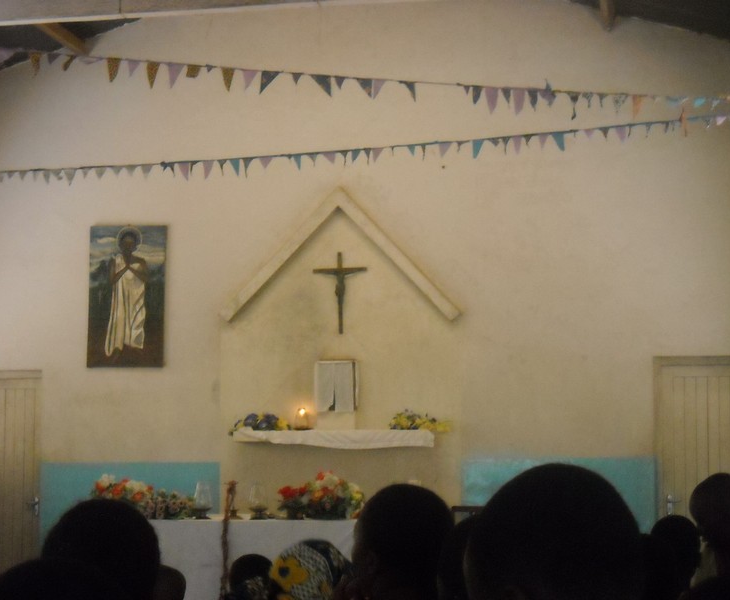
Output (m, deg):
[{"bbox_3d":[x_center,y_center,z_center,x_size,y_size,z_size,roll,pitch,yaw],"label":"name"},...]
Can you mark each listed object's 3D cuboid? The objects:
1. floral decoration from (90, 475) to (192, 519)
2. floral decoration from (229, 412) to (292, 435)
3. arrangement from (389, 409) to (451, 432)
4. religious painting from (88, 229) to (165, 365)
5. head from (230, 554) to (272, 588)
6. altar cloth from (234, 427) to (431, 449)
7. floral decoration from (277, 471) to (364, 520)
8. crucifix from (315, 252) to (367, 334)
[{"bbox_3d":[-1.572,1.396,12.427,0.681,0.315,0.300,-2,-5,13],"label":"floral decoration"},{"bbox_3d":[-0.835,0.996,14.041,0.450,0.182,0.220,-2,-5,13],"label":"floral decoration"},{"bbox_3d":[0.435,0.944,13.744,0.448,0.177,0.220,-2,-5,13],"label":"arrangement"},{"bbox_3d":[-1.971,-0.027,14.578,0.684,1.177,0.040,-2,-5,13],"label":"religious painting"},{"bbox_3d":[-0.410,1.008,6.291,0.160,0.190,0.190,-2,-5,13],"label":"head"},{"bbox_3d":[-0.258,1.092,13.917,1.559,0.153,0.360,-2,-5,13],"label":"altar cloth"},{"bbox_3d":[-0.305,1.342,12.131,0.528,0.321,0.320,-2,-5,13],"label":"floral decoration"},{"bbox_3d":[-0.198,-0.051,14.138,0.426,0.644,0.070,-2,-5,13],"label":"crucifix"}]

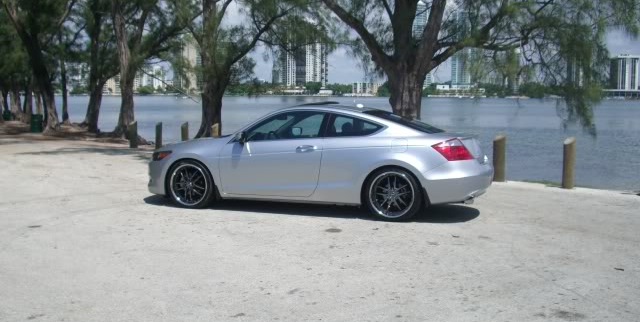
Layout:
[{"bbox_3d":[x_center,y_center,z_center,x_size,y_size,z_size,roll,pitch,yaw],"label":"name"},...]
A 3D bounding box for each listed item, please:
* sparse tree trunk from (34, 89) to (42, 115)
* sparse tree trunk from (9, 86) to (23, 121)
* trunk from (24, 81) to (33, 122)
[{"bbox_3d":[-19.087,-3.878,47.585,0.450,2.187,0.450,0,5,0],"label":"sparse tree trunk"},{"bbox_3d":[-19.572,-3.696,45.123,0.750,2.292,0.700,0,5,0],"label":"sparse tree trunk"},{"bbox_3d":[-18.698,-3.814,45.022,0.480,2.545,0.480,0,5,0],"label":"trunk"}]

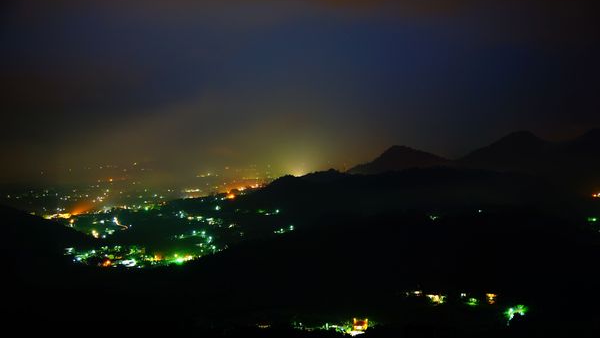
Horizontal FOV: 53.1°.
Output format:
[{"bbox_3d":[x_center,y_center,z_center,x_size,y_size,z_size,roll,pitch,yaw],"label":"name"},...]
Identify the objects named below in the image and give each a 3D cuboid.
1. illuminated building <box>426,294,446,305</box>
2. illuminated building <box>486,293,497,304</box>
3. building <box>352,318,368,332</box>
[{"bbox_3d":[134.220,128.320,590.000,18.500,8.500,11.000,0,1,13],"label":"illuminated building"},{"bbox_3d":[188.310,127.340,590.000,9.500,7.500,9.000,0,1,18],"label":"illuminated building"},{"bbox_3d":[50.420,129.580,500.000,12.500,9.000,10.000,0,1,6],"label":"building"}]

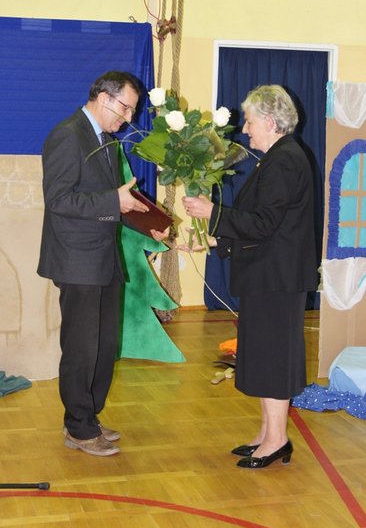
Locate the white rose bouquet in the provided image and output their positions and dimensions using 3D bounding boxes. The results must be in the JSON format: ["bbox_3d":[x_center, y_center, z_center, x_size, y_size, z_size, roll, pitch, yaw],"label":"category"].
[{"bbox_3d":[0.032,-0.408,4.420,0.460,0.660,0.380,-4,9,1],"label":"white rose bouquet"}]

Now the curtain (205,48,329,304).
[{"bbox_3d":[0.682,-0.630,7.938,1.000,2.030,0.140,-1,9,-16],"label":"curtain"}]

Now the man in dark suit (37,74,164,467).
[{"bbox_3d":[-0.373,-0.002,4.625,0.540,1.725,0.520,4,9,14],"label":"man in dark suit"}]

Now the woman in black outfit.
[{"bbox_3d":[0.310,0.062,4.506,0.570,1.670,0.500,0,9,-12],"label":"woman in black outfit"}]

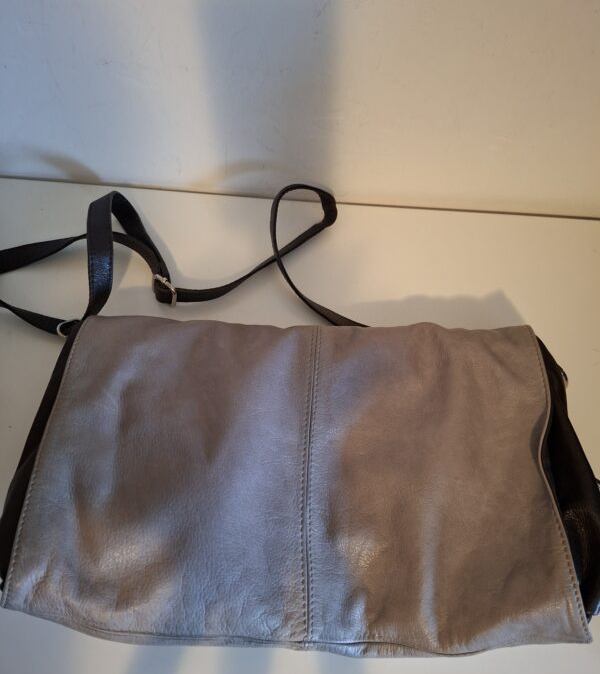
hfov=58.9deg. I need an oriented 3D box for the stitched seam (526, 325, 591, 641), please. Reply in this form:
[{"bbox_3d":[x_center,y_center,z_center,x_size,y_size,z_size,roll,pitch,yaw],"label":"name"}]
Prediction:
[{"bbox_3d":[0.173,0.085,0.368,0.021,0.018,0.217,1,60,4],"label":"stitched seam"}]

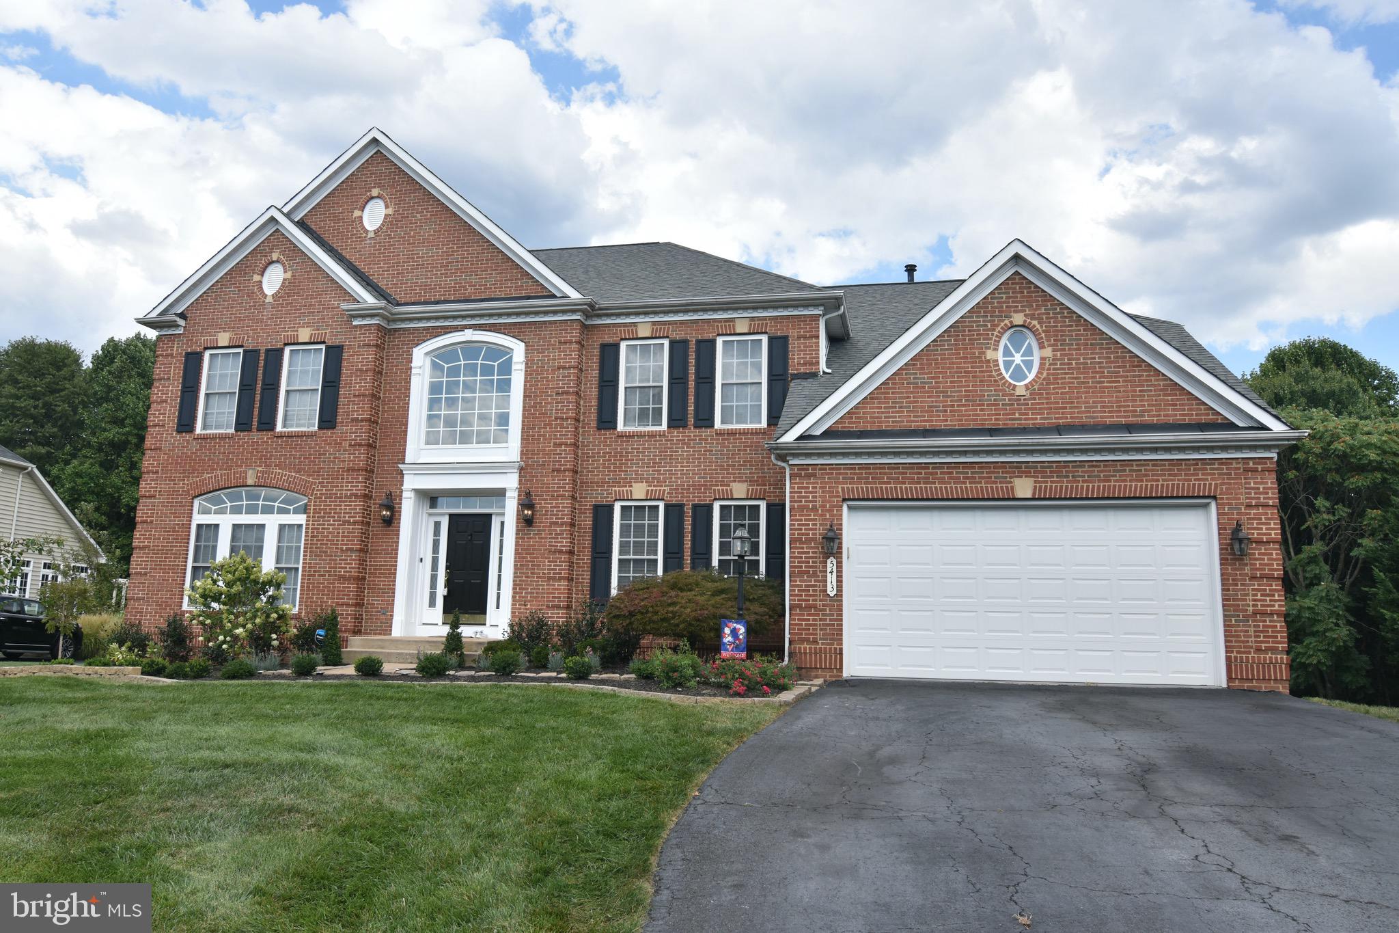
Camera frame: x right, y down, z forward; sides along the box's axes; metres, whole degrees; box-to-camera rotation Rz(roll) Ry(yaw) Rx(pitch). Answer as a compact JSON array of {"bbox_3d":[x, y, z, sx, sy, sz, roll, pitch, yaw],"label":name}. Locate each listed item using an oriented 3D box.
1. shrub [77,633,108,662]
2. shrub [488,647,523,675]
[{"bbox_3d":[-10.802,3.216,16.602,0.452,0.486,0.452,-1,-10,11],"label":"shrub"},{"bbox_3d":[-2.755,2.779,13.242,0.486,0.395,0.486,-1,-9,10],"label":"shrub"}]

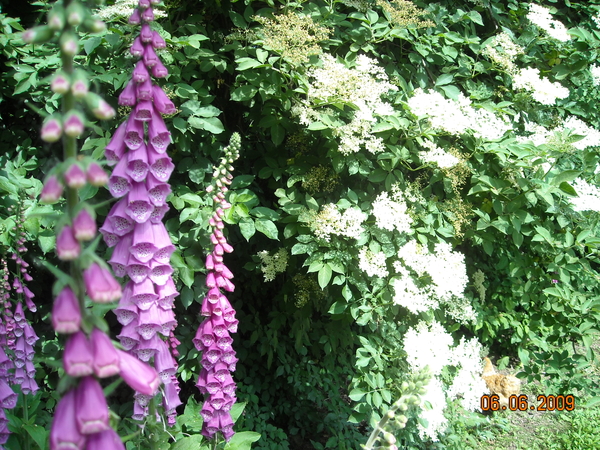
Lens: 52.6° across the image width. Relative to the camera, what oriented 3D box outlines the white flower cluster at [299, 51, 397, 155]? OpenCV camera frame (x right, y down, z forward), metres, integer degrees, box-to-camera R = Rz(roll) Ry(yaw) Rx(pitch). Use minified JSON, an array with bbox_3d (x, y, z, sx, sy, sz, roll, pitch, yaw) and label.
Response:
[{"bbox_3d":[0.123,-0.318,1.600,0.260,0.255,0.150,1,7,6],"label":"white flower cluster"}]

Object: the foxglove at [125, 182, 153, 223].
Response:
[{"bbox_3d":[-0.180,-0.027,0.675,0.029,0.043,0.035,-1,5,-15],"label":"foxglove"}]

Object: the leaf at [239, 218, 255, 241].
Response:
[{"bbox_3d":[-0.137,0.011,1.550,0.041,0.058,0.020,0,5,-5],"label":"leaf"}]

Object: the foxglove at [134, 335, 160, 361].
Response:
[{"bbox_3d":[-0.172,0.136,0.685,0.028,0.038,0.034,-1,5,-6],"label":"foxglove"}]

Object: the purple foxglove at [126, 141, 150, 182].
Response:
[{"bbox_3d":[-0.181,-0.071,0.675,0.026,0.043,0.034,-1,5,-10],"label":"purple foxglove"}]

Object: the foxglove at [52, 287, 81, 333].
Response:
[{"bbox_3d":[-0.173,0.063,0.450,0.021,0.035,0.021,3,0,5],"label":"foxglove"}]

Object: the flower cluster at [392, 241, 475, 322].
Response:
[{"bbox_3d":[0.385,0.163,1.750,0.235,0.230,0.110,1,7,9],"label":"flower cluster"}]

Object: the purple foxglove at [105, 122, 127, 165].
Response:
[{"bbox_3d":[-0.213,-0.094,0.700,0.021,0.046,0.021,27,-11,-34],"label":"purple foxglove"}]

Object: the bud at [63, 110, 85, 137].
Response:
[{"bbox_3d":[-0.157,-0.070,0.420,0.013,0.018,0.013,0,-20,-5],"label":"bud"}]

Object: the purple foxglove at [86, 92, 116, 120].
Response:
[{"bbox_3d":[-0.133,-0.079,0.405,0.025,0.011,0.011,37,-3,17],"label":"purple foxglove"}]

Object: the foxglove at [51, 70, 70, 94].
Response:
[{"bbox_3d":[-0.166,-0.099,0.420,0.013,0.018,0.013,-1,-25,-15],"label":"foxglove"}]

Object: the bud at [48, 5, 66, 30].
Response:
[{"bbox_3d":[-0.175,-0.149,0.435,0.015,0.018,0.016,0,14,-18],"label":"bud"}]

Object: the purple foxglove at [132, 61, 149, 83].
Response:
[{"bbox_3d":[-0.181,-0.175,0.690,0.017,0.026,0.016,2,-22,20],"label":"purple foxglove"}]

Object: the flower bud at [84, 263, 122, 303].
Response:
[{"bbox_3d":[-0.136,0.039,0.420,0.021,0.028,0.019,-4,-18,-40],"label":"flower bud"}]

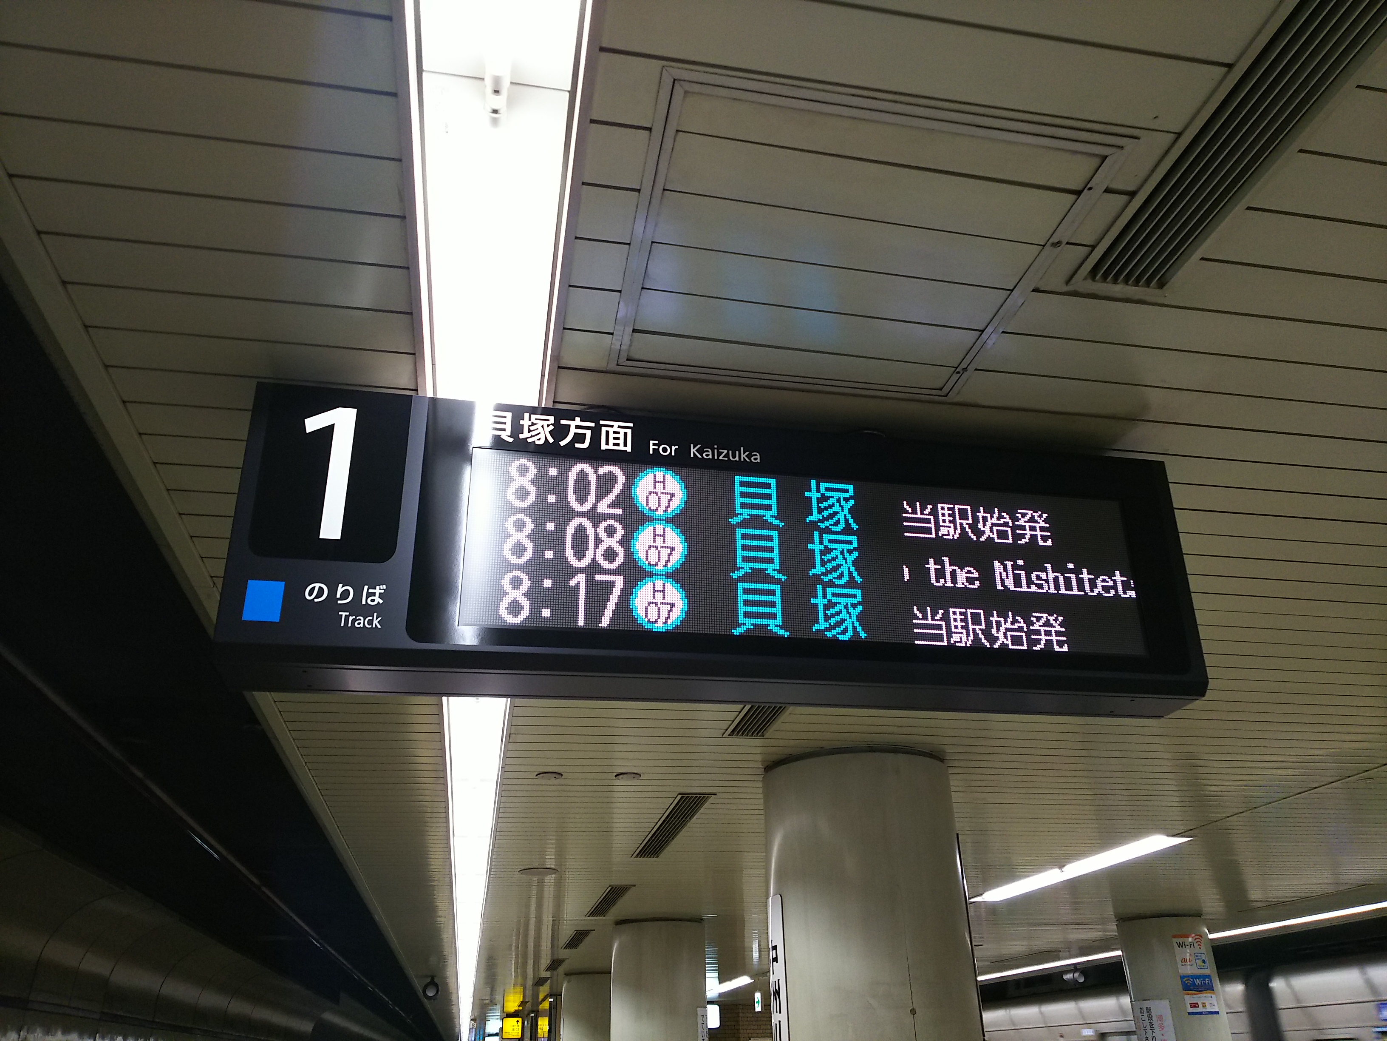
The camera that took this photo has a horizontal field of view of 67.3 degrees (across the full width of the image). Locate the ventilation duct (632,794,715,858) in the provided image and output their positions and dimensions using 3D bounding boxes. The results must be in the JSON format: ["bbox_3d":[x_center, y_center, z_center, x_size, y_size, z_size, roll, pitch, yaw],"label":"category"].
[{"bbox_3d":[-0.123,1.496,5.036,0.158,0.040,1.500,4,-28,-11],"label":"ventilation duct"}]

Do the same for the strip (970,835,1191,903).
[{"bbox_3d":[2.361,2.249,6.638,0.280,0.080,2.440,4,-28,-11],"label":"strip"}]

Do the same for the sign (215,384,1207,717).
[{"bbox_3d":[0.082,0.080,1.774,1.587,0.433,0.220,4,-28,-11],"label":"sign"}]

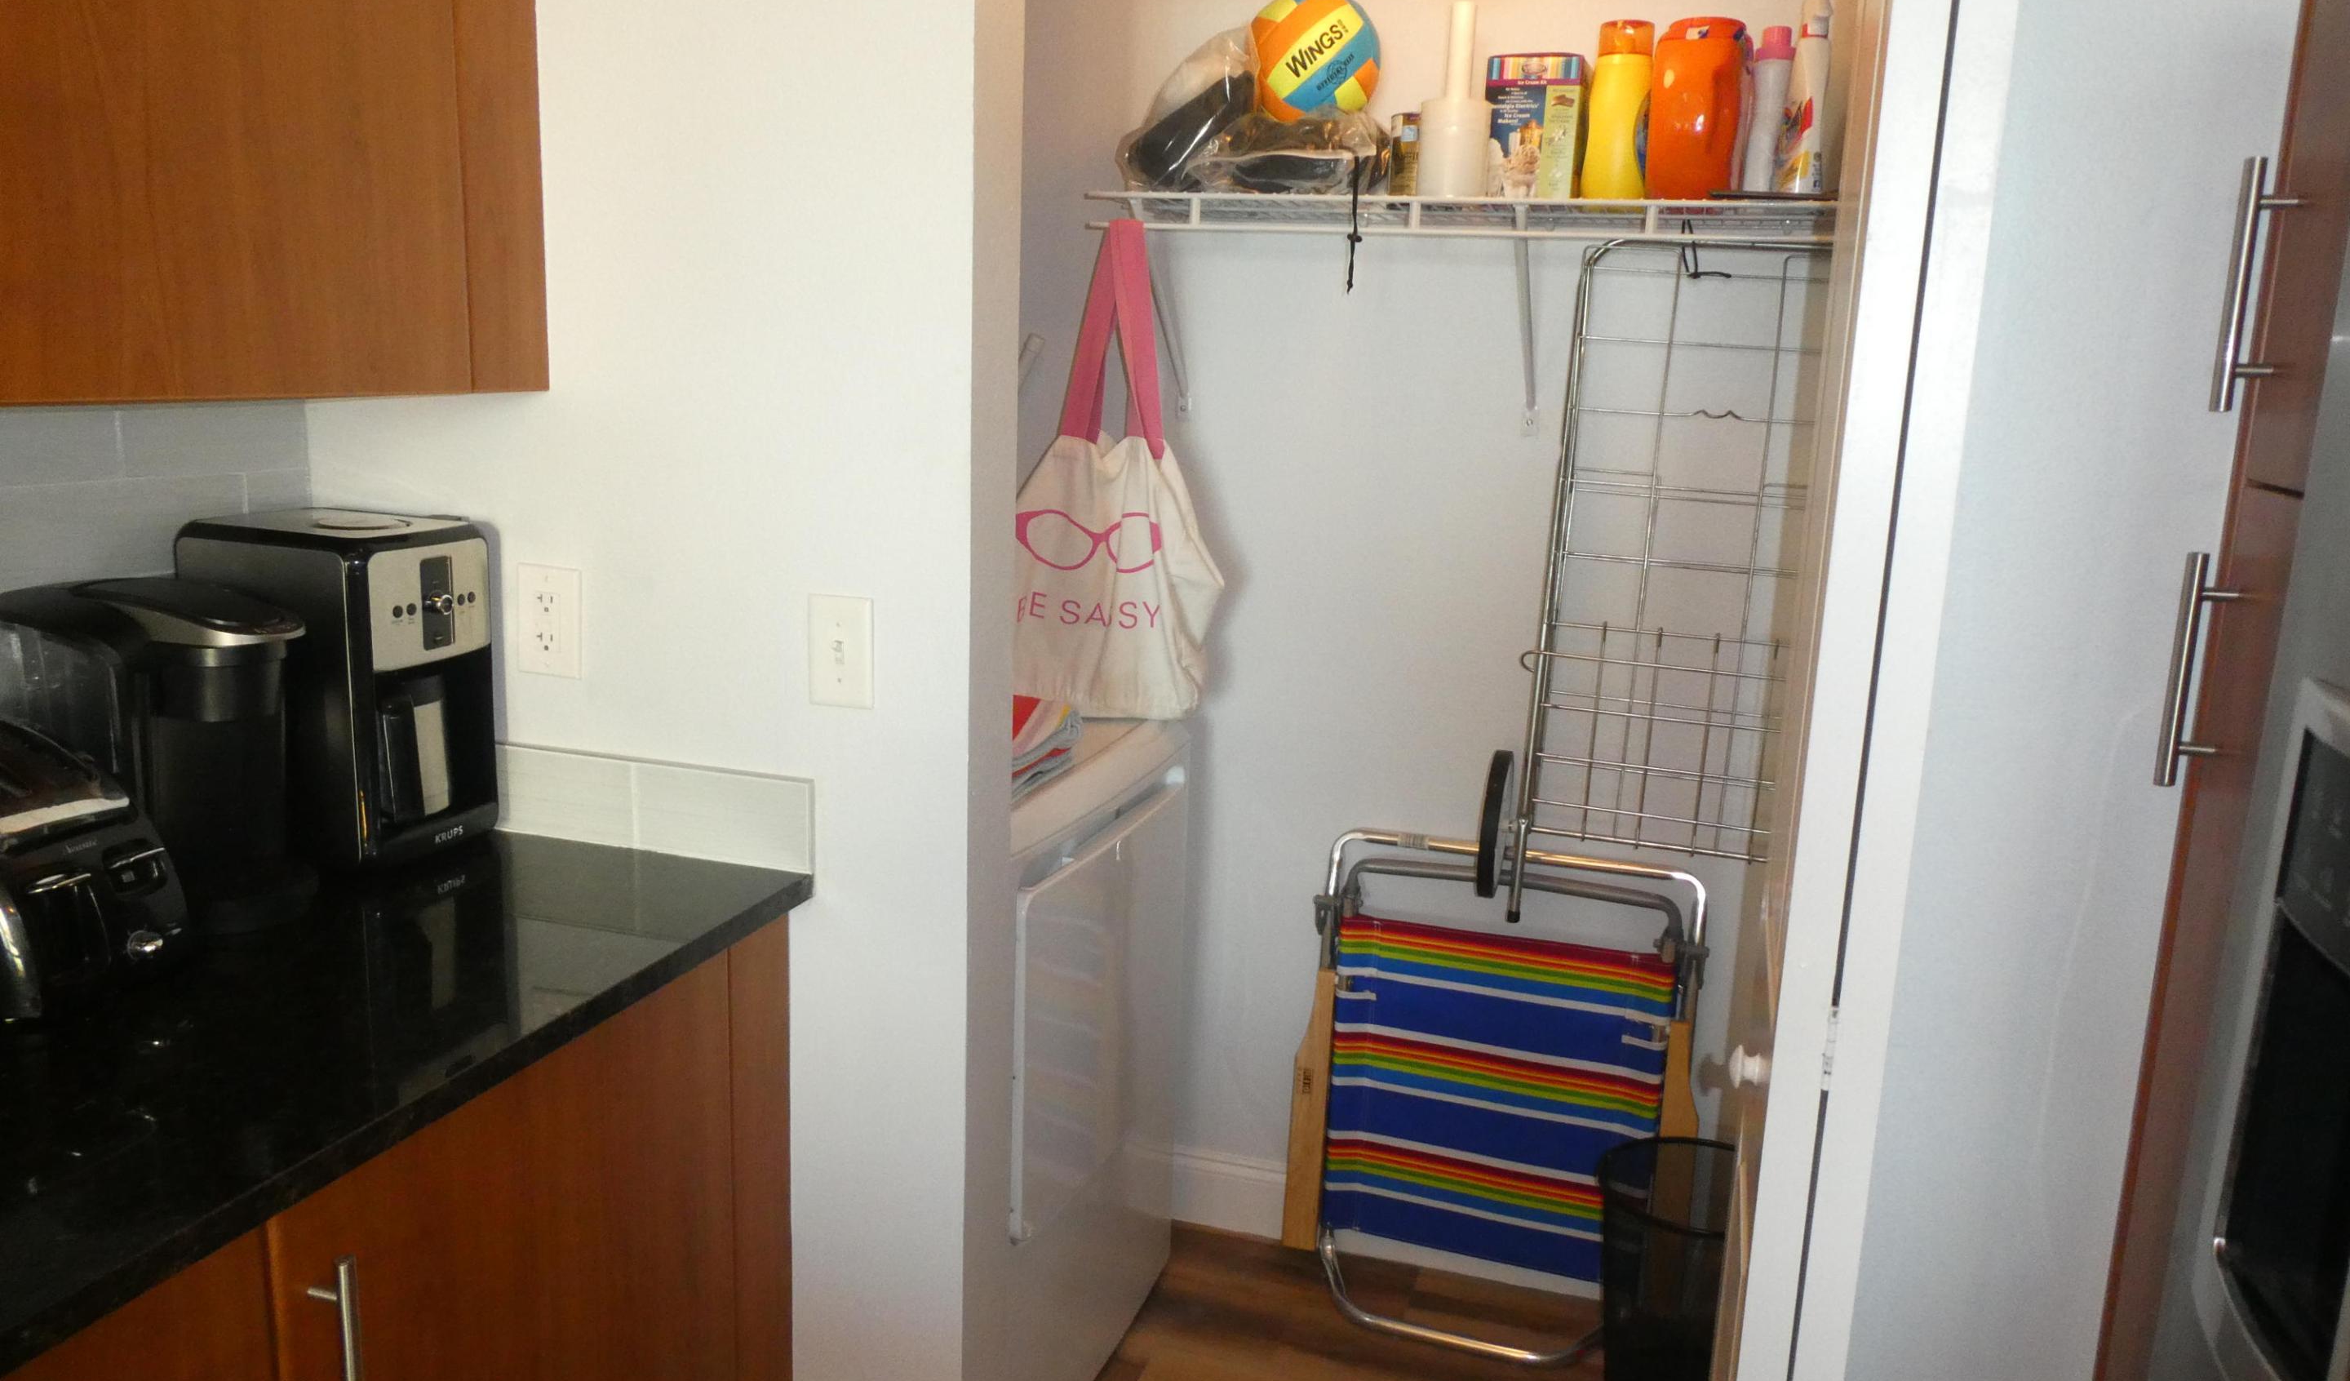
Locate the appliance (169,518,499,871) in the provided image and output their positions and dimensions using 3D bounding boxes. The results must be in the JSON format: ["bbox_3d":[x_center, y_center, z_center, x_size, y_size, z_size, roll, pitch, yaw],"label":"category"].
[{"bbox_3d":[-0.916,-0.004,1.798,0.262,0.362,0.180,7,12,23],"label":"appliance"}]

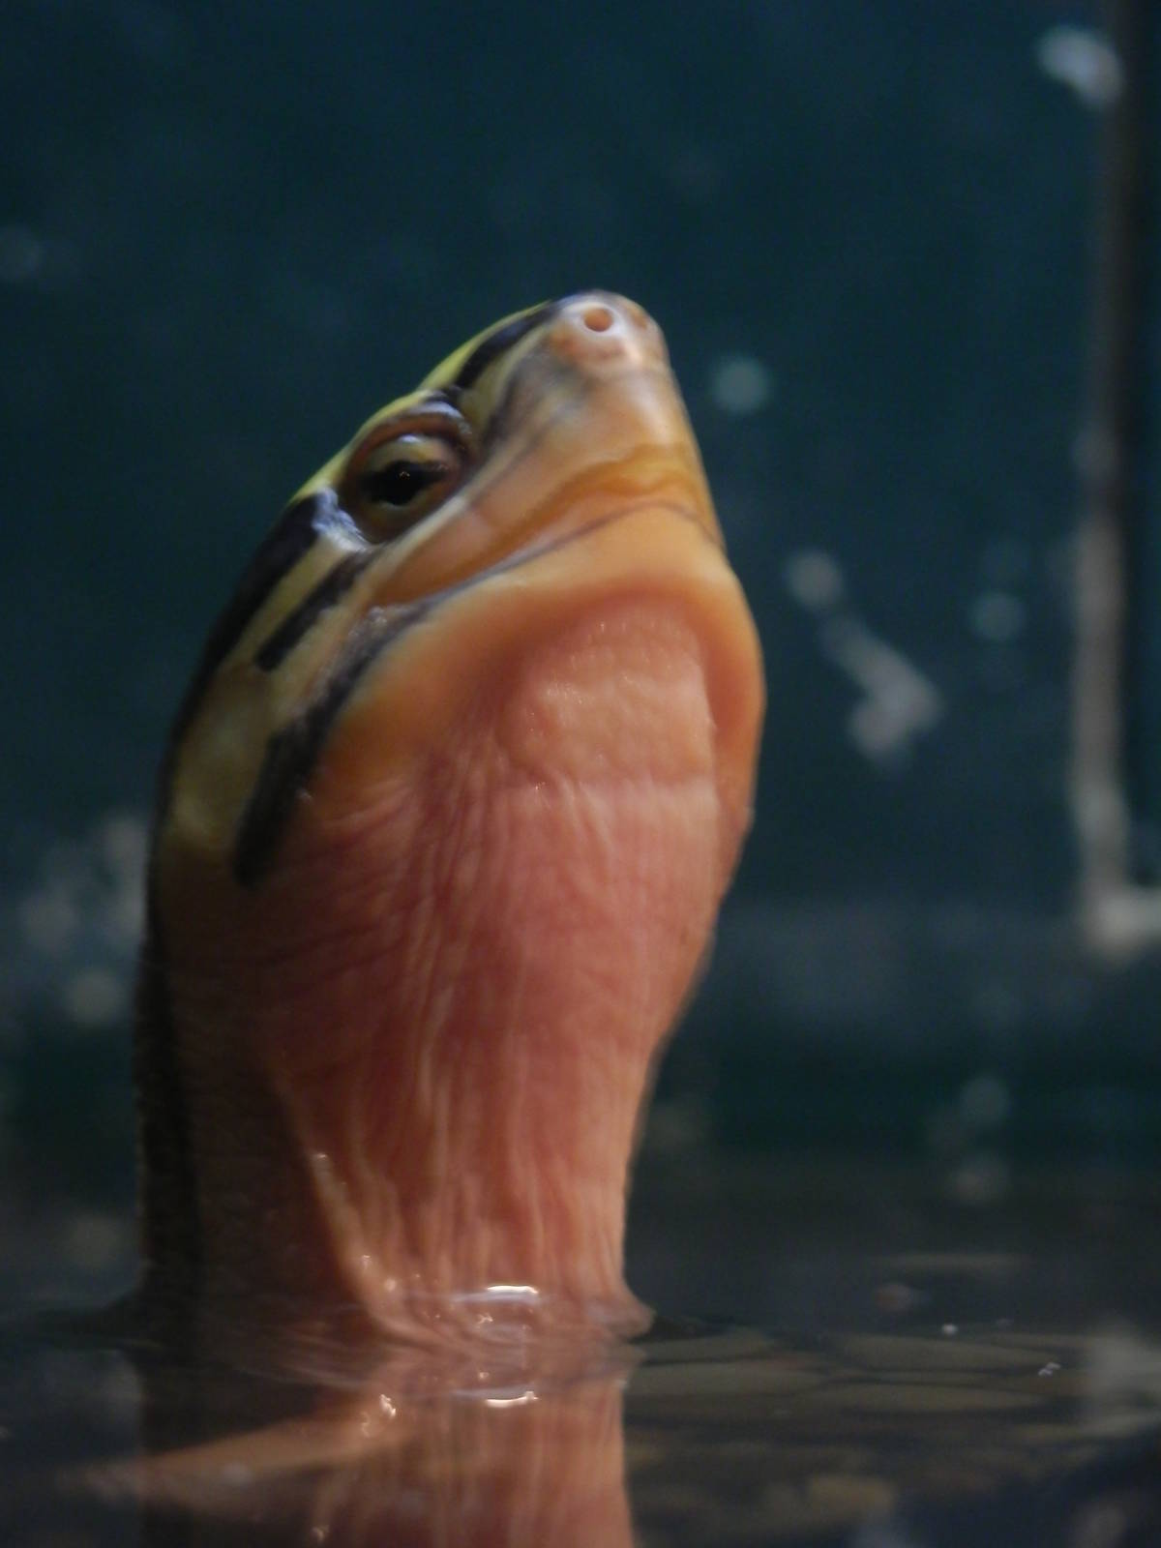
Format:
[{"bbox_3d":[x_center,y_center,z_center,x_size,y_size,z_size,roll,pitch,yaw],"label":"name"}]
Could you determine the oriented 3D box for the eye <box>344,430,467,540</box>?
[{"bbox_3d":[-0.010,-0.018,0.500,0.008,0.007,0.005,-41,-32,14],"label":"eye"}]

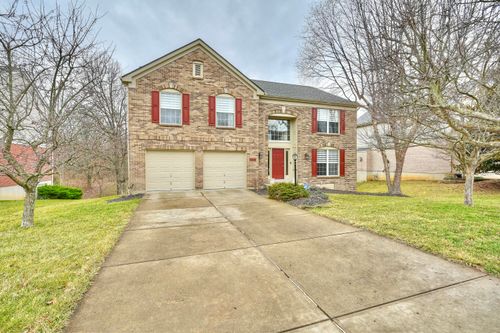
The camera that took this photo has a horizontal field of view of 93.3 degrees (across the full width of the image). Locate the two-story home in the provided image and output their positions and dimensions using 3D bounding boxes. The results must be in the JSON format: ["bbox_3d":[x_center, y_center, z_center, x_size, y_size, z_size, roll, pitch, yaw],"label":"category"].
[{"bbox_3d":[-0.767,-2.841,19.074,15.200,8.750,11.000,0,0,-18],"label":"two-story home"}]

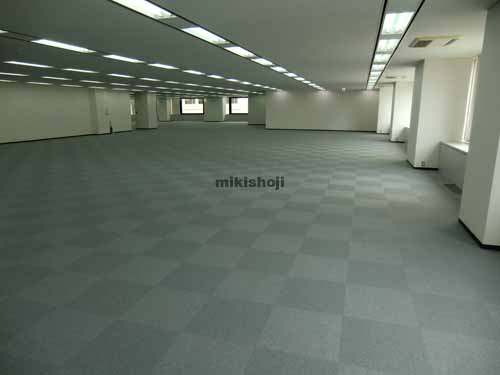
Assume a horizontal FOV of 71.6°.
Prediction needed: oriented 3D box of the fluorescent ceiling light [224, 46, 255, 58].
[{"bbox_3d":[-0.134,-2.480,6.308,0.290,0.060,1.210,4,14,17],"label":"fluorescent ceiling light"}]

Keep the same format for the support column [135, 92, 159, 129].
[{"bbox_3d":[-7.370,-5.370,24.470,0.960,2.410,1.030,4,14,17],"label":"support column"}]

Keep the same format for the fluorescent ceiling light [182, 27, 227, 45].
[{"bbox_3d":[-0.641,-2.290,5.213,0.330,0.080,1.230,3,13,17],"label":"fluorescent ceiling light"}]

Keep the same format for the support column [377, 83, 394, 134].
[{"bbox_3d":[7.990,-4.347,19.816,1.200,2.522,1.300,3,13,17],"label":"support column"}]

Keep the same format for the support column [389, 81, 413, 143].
[{"bbox_3d":[6.914,-3.377,15.546,1.000,2.522,1.350,3,13,17],"label":"support column"}]

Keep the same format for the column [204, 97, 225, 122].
[{"bbox_3d":[-3.635,-7.950,35.200,1.800,2.522,0.900,3,13,17],"label":"column"}]

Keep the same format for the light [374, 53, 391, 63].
[{"bbox_3d":[2.923,-2.880,7.669,0.330,0.080,1.270,3,13,17],"label":"light"}]

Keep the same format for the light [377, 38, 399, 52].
[{"bbox_3d":[2.296,-2.364,5.759,0.290,0.060,1.210,4,14,17],"label":"light"}]

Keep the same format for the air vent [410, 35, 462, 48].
[{"bbox_3d":[2.853,-2.270,5.362,0.650,0.060,1.040,4,14,17],"label":"air vent"}]

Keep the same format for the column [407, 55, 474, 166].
[{"bbox_3d":[4.689,-1.816,8.695,1.000,2.522,1.380,3,13,17],"label":"column"}]

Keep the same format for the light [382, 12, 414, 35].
[{"bbox_3d":[1.798,-2.014,4.247,0.290,0.060,1.210,4,14,17],"label":"light"}]

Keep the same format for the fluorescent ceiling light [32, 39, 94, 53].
[{"bbox_3d":[-3.015,-2.324,5.677,0.290,0.060,1.210,4,14,17],"label":"fluorescent ceiling light"}]

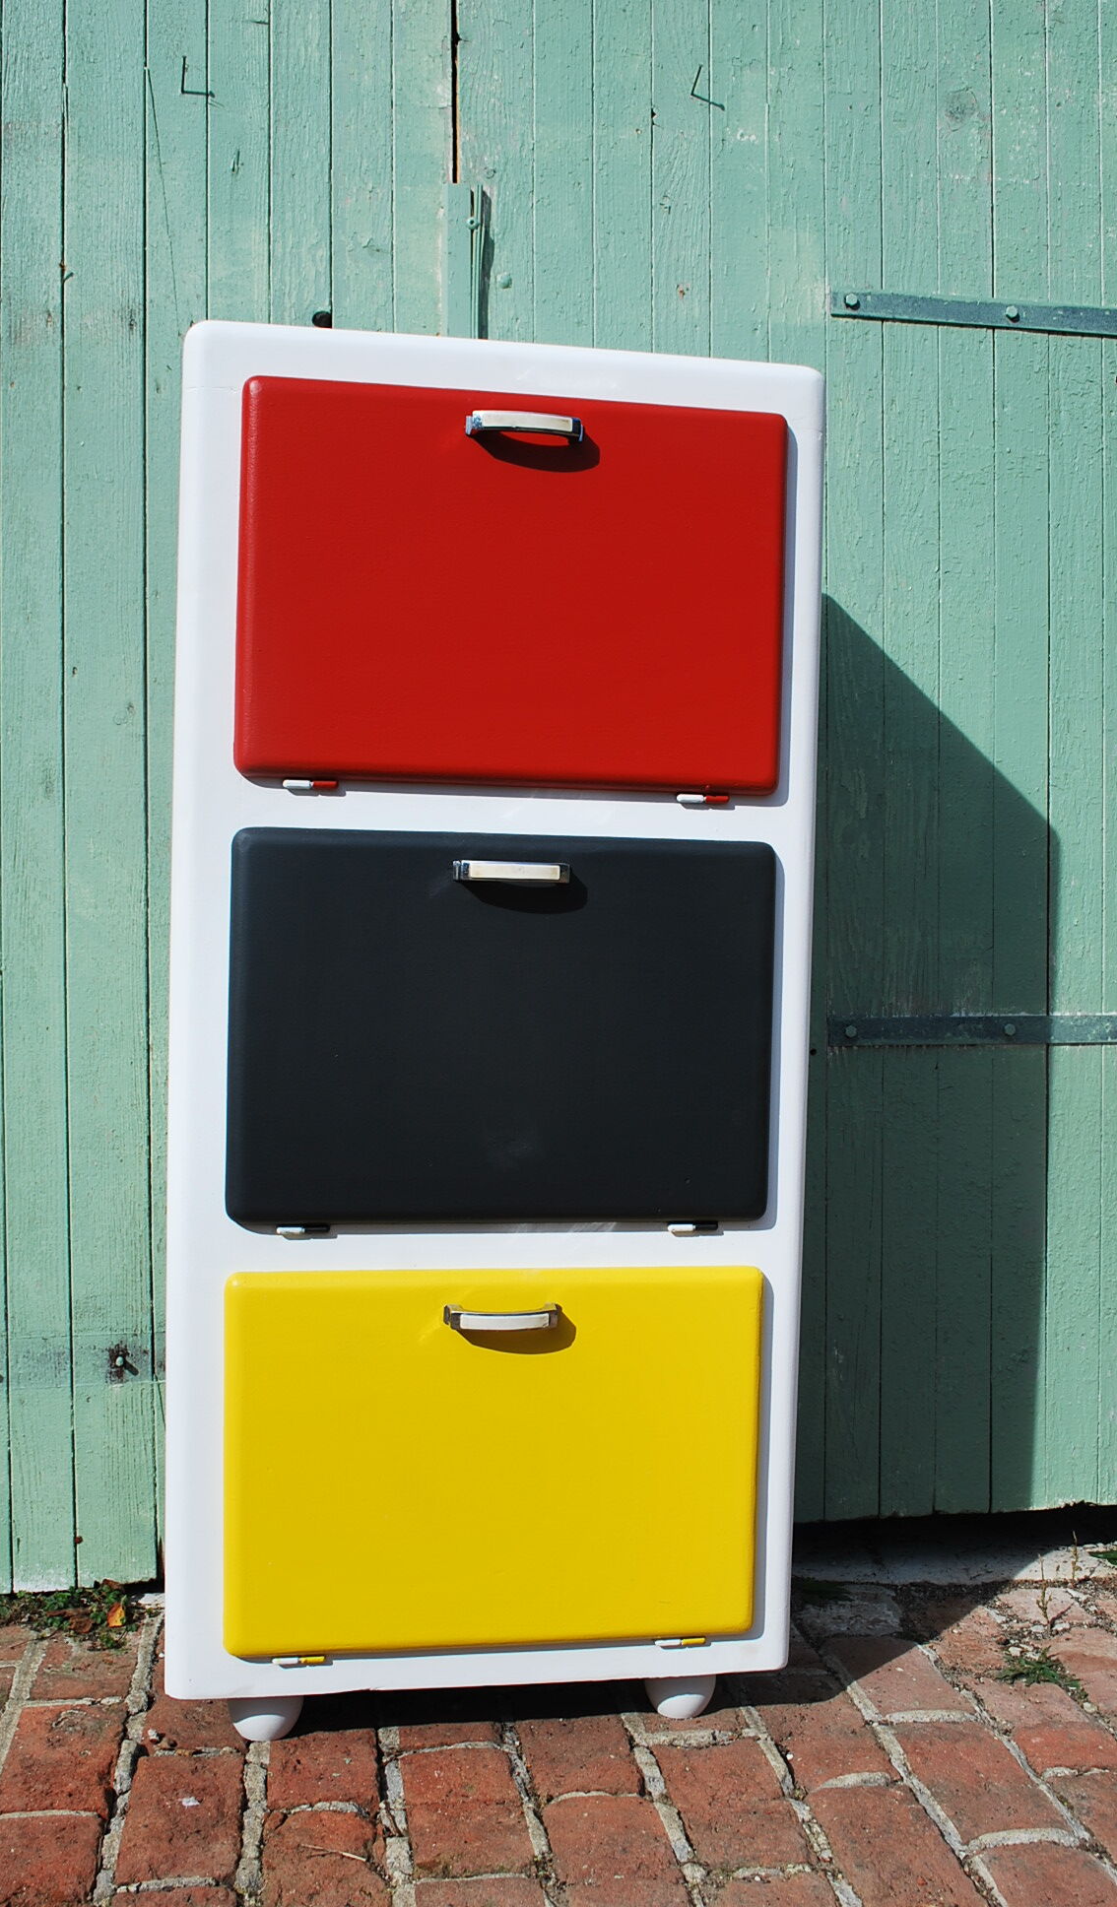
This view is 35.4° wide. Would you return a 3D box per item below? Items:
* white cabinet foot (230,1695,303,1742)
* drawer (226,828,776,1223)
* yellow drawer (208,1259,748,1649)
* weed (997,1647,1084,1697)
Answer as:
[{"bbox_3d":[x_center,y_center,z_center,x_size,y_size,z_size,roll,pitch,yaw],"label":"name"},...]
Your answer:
[{"bbox_3d":[-0.280,0.722,1.678,0.072,0.058,0.072,1,1,-9],"label":"white cabinet foot"},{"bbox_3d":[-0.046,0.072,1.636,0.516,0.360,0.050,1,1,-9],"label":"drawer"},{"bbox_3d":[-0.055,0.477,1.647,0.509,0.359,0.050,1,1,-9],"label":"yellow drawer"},{"bbox_3d":[0.507,0.749,1.837,0.080,0.030,0.070,1,1,-9],"label":"weed"}]

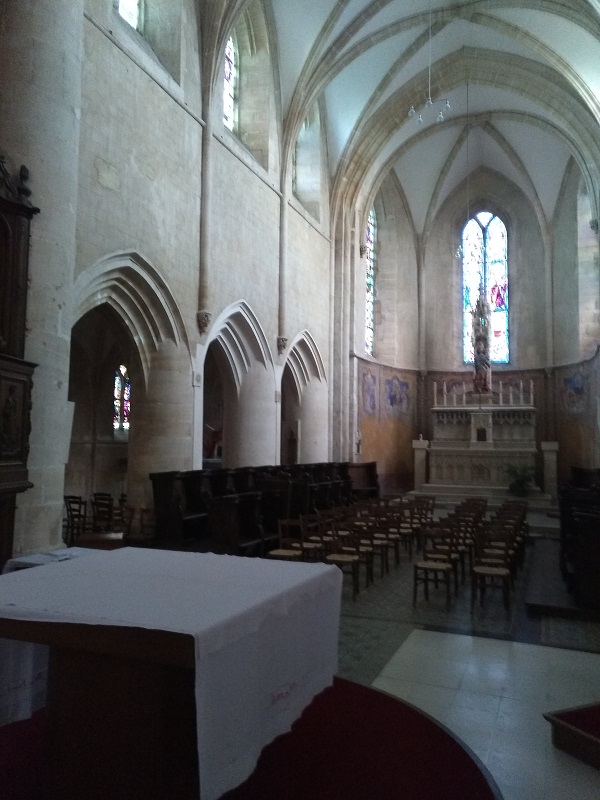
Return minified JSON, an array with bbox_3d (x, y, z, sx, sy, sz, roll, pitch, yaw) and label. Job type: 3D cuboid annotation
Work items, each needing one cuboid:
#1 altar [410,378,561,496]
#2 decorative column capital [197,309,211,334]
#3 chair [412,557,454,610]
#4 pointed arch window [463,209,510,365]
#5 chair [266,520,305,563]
[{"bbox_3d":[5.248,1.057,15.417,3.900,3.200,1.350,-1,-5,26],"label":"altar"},{"bbox_3d":[-1.576,-1.268,8.697,0.170,0.380,0.200,-1,-5,26],"label":"decorative column capital"},{"bbox_3d":[1.624,2.020,6.381,0.430,0.870,0.490,-1,-5,26],"label":"chair"},{"bbox_3d":[6.017,-3.710,17.273,1.390,5.000,0.250,-1,-5,26],"label":"pointed arch window"},{"bbox_3d":[-0.181,2.049,7.079,0.430,0.870,0.480,-1,-5,26],"label":"chair"}]

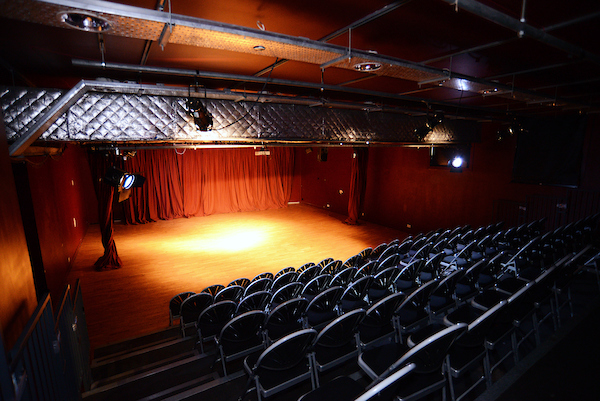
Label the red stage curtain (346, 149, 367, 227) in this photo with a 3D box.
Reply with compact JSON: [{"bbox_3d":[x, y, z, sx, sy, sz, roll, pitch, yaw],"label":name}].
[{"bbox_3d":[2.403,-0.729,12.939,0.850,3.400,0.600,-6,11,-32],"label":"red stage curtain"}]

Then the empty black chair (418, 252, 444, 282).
[{"bbox_3d":[1.904,1.124,4.512,0.480,0.800,0.470,-7,11,-32],"label":"empty black chair"}]

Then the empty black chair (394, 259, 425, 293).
[{"bbox_3d":[1.491,1.173,4.253,0.480,0.800,0.470,-7,11,-32],"label":"empty black chair"}]

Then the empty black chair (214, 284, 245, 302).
[{"bbox_3d":[-1.080,1.553,4.459,0.460,0.815,0.510,-6,12,-31],"label":"empty black chair"}]

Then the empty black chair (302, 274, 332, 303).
[{"bbox_3d":[0.195,1.342,4.322,0.460,0.815,0.510,-6,12,-31],"label":"empty black chair"}]

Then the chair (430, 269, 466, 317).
[{"bbox_3d":[1.522,1.075,3.269,0.480,0.800,0.470,-7,11,-32],"label":"chair"}]

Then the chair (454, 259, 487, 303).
[{"bbox_3d":[1.936,1.027,3.528,0.480,0.800,0.470,-7,11,-32],"label":"chair"}]

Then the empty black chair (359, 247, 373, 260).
[{"bbox_3d":[1.391,1.415,6.931,0.460,0.815,0.510,-6,12,-31],"label":"empty black chair"}]

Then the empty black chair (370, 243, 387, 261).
[{"bbox_3d":[1.992,1.478,7.897,0.470,0.800,0.500,-6,11,-32],"label":"empty black chair"}]

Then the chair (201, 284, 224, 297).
[{"bbox_3d":[-1.536,1.733,5.143,0.460,0.815,0.510,-6,12,-31],"label":"chair"}]

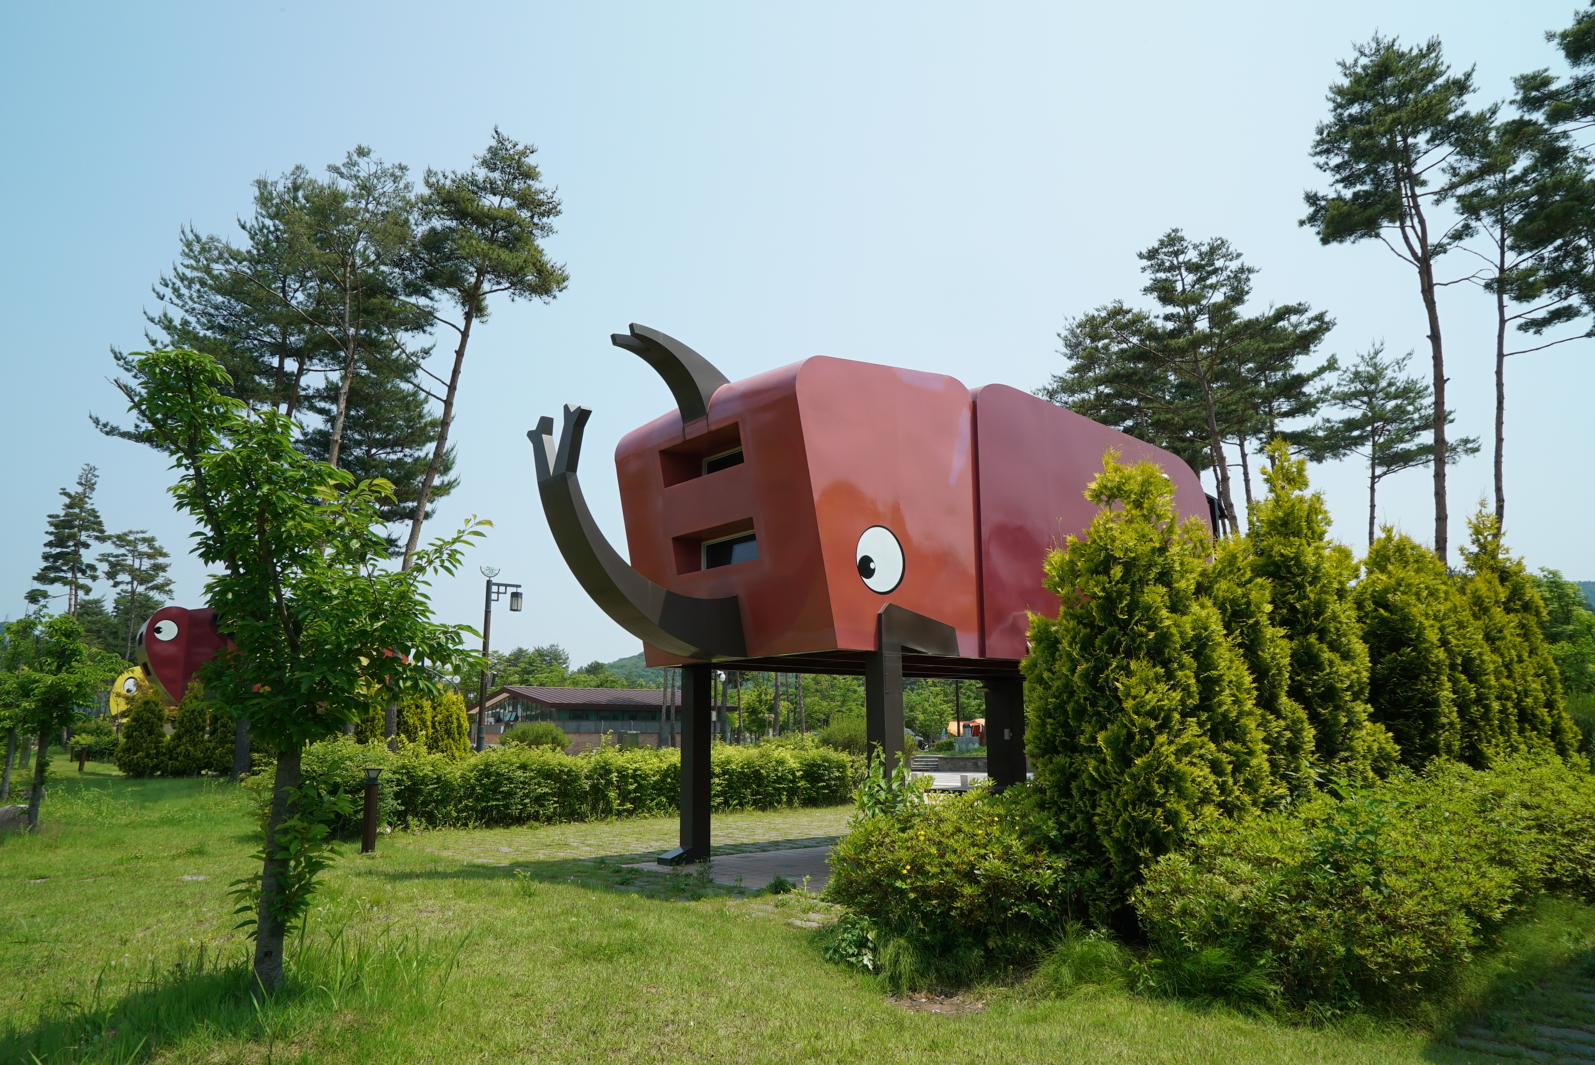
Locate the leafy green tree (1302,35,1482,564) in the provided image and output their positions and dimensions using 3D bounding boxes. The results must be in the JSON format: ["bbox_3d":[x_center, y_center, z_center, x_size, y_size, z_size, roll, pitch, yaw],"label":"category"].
[{"bbox_3d":[15.979,-3.703,27.150,4.420,20.080,4.420,-7,-13,31],"label":"leafy green tree"}]

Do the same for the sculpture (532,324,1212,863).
[{"bbox_3d":[1.252,1.113,13.462,9.778,5.743,3.530,9,-14,-40],"label":"sculpture"}]

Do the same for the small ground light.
[{"bbox_3d":[-5.533,3.605,13.834,0.292,1.108,0.292,4,-12,-21],"label":"small ground light"}]

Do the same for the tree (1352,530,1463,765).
[{"bbox_3d":[6.964,1.826,12.159,1.213,3.766,1.213,-6,-12,29],"label":"tree"}]

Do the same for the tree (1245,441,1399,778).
[{"bbox_3d":[4.841,1.216,10.138,1.385,4.290,1.385,-5,-11,25],"label":"tree"}]

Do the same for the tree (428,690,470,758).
[{"bbox_3d":[-9.651,5.663,29.476,1.118,2.531,1.118,3,-11,-18],"label":"tree"}]

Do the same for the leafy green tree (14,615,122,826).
[{"bbox_3d":[-13.277,3.372,19.344,1.971,3.770,1.971,7,-13,-33],"label":"leafy green tree"}]

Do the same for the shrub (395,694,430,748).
[{"bbox_3d":[-16.751,8.739,46.209,1.732,3.371,1.732,3,-11,-19],"label":"shrub"}]

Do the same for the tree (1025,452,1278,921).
[{"bbox_3d":[2.790,1.171,8.476,1.916,3.730,1.916,-4,-11,18],"label":"tree"}]

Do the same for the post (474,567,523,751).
[{"bbox_3d":[-6.637,3.248,23.300,1.100,5.074,0.450,6,-12,-31],"label":"post"}]

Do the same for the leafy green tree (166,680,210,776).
[{"bbox_3d":[-18.021,5.872,31.482,1.186,2.946,1.186,5,-12,-29],"label":"leafy green tree"}]

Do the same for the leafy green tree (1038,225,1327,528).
[{"bbox_3d":[10.122,-0.924,27.068,7.162,14.363,7.162,-4,-11,21],"label":"leafy green tree"}]

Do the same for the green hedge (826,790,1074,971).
[{"bbox_3d":[1.007,2.264,7.049,1.643,1.080,1.500,-2,-11,8],"label":"green hedge"}]

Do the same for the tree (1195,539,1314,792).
[{"bbox_3d":[3.705,1.593,9.056,1.160,3.186,1.160,-4,-11,22],"label":"tree"}]

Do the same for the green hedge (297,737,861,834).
[{"bbox_3d":[-3.253,4.806,20.872,1.300,1.350,12.272,-11,-15,43],"label":"green hedge"}]

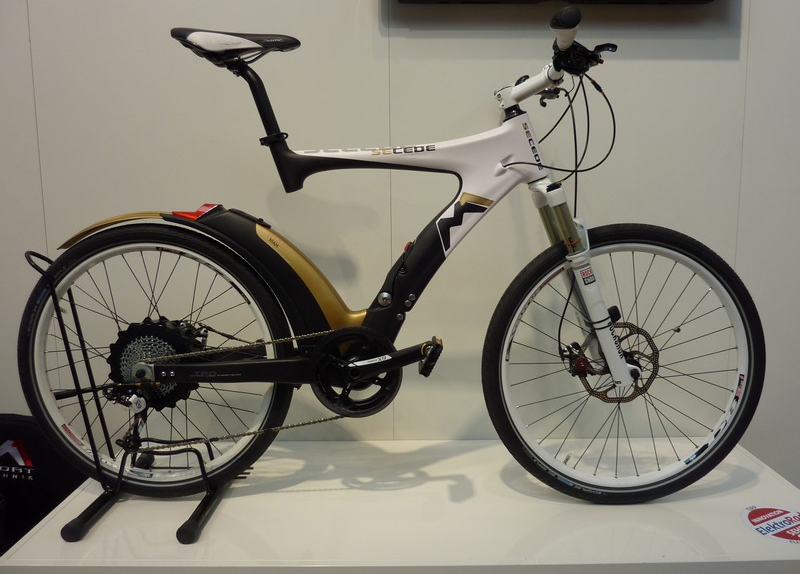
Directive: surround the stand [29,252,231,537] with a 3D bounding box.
[{"bbox_3d":[-0.646,0.223,1.386,0.468,0.609,0.380,0,7,2],"label":"stand"}]

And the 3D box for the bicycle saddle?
[{"bbox_3d":[-0.368,-0.542,1.316,0.284,0.083,0.134,0,4,2],"label":"bicycle saddle"}]

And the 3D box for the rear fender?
[{"bbox_3d":[-0.445,-0.040,1.355,0.725,0.310,0.084,0,4,2],"label":"rear fender"}]

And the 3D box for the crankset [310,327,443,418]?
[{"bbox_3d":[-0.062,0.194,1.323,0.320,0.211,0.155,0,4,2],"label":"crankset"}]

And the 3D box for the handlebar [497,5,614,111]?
[{"bbox_3d":[0.308,-0.462,1.301,0.190,0.120,0.610,0,4,2],"label":"handlebar"}]

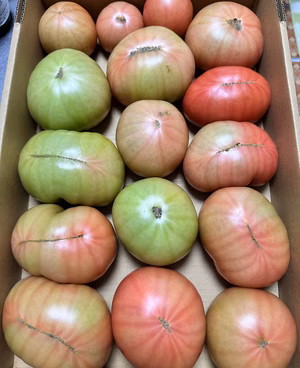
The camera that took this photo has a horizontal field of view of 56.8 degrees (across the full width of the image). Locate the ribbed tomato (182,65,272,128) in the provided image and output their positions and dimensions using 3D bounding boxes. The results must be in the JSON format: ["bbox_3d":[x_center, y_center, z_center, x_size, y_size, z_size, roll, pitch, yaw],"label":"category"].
[{"bbox_3d":[0.093,-0.106,0.341,0.107,0.066,0.073,-5,76,-1],"label":"ribbed tomato"}]

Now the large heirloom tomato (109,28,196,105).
[{"bbox_3d":[0.001,-0.141,0.333,0.105,0.069,0.098,0,76,1],"label":"large heirloom tomato"}]

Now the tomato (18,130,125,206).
[{"bbox_3d":[-0.087,-0.019,0.313,0.122,0.076,0.085,12,76,3],"label":"tomato"}]

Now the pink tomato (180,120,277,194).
[{"bbox_3d":[0.091,-0.031,0.319,0.110,0.071,0.083,-6,76,-2],"label":"pink tomato"}]

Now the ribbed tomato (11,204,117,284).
[{"bbox_3d":[-0.086,0.061,0.284,0.106,0.073,0.079,0,76,1],"label":"ribbed tomato"}]

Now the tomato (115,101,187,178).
[{"bbox_3d":[0.003,-0.051,0.310,0.080,0.071,0.087,0,76,1],"label":"tomato"}]

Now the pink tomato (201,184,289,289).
[{"bbox_3d":[0.101,0.054,0.297,0.083,0.071,0.109,-22,77,-5],"label":"pink tomato"}]

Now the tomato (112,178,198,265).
[{"bbox_3d":[0.006,0.038,0.302,0.088,0.069,0.097,-36,78,-8],"label":"tomato"}]

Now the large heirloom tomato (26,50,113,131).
[{"bbox_3d":[-0.094,-0.111,0.327,0.097,0.071,0.099,0,76,1],"label":"large heirloom tomato"}]

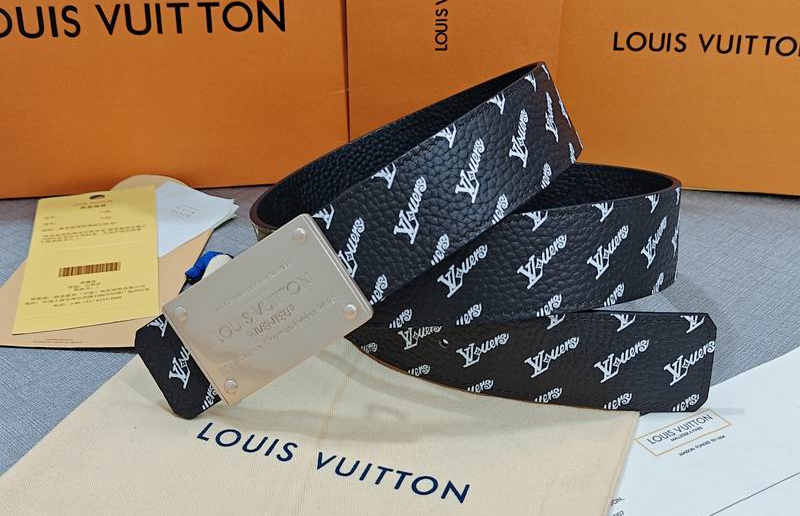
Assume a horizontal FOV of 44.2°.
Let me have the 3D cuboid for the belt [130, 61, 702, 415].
[{"bbox_3d":[0.012,-0.017,0.415,0.231,0.115,0.147,0,29,0],"label":"belt"}]

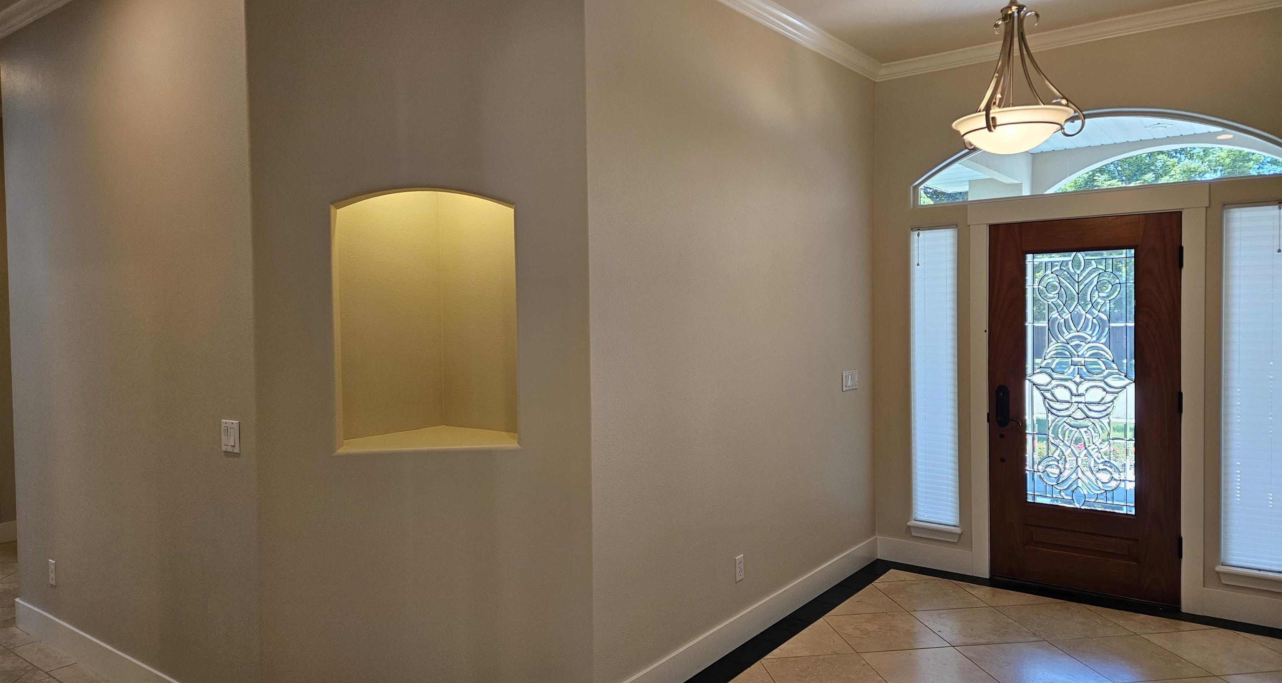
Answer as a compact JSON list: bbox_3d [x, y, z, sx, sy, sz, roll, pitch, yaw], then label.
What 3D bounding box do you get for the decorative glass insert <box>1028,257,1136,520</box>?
[{"bbox_3d":[2.364,0.212,4.593,0.528,1.389,0.030,1,2,37],"label":"decorative glass insert"}]

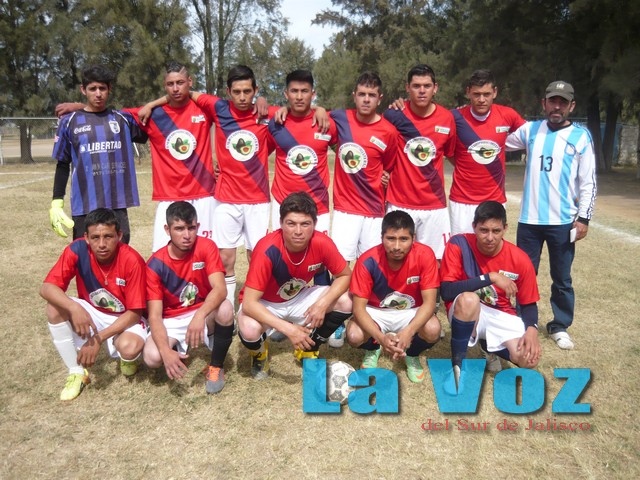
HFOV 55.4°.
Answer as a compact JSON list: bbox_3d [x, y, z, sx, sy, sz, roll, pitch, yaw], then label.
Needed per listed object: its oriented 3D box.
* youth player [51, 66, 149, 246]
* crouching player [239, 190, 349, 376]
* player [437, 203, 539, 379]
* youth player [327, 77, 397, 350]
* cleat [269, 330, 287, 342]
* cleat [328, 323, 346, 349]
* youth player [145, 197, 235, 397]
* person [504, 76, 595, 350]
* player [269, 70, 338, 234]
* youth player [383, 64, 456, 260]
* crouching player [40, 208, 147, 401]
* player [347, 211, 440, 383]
[{"bbox_3d":[-1.405,-0.203,3.958,0.660,1.770,0.360,-3,11,-14],"label":"youth player"},{"bbox_3d":[-0.140,0.232,3.616,0.650,1.060,0.700,0,9,-2],"label":"crouching player"},{"bbox_3d":[0.915,0.286,3.473,0.580,1.000,0.770,2,10,10],"label":"player"},{"bbox_3d":[0.193,-0.188,3.931,0.620,1.750,0.380,3,11,18],"label":"youth player"},{"bbox_3d":[-0.297,0.603,4.167,0.105,0.110,0.280,1,10,5],"label":"cleat"},{"bbox_3d":[0.117,0.619,4.079,0.105,0.110,0.280,2,11,12],"label":"cleat"},{"bbox_3d":[-0.752,0.275,3.487,0.480,1.000,0.680,-3,11,-17],"label":"youth player"},{"bbox_3d":[1.478,-0.160,3.946,0.600,1.690,0.380,3,11,14],"label":"person"},{"bbox_3d":[-0.115,-0.205,4.009,0.513,1.755,0.360,-1,10,-4],"label":"player"},{"bbox_3d":[0.661,-0.216,3.976,0.522,1.790,0.360,1,10,4],"label":"youth player"},{"bbox_3d":[-1.277,0.294,3.440,0.560,0.980,0.720,-2,11,-12],"label":"crouching player"},{"bbox_3d":[0.405,0.300,3.547,0.540,0.950,0.660,1,9,6],"label":"player"}]

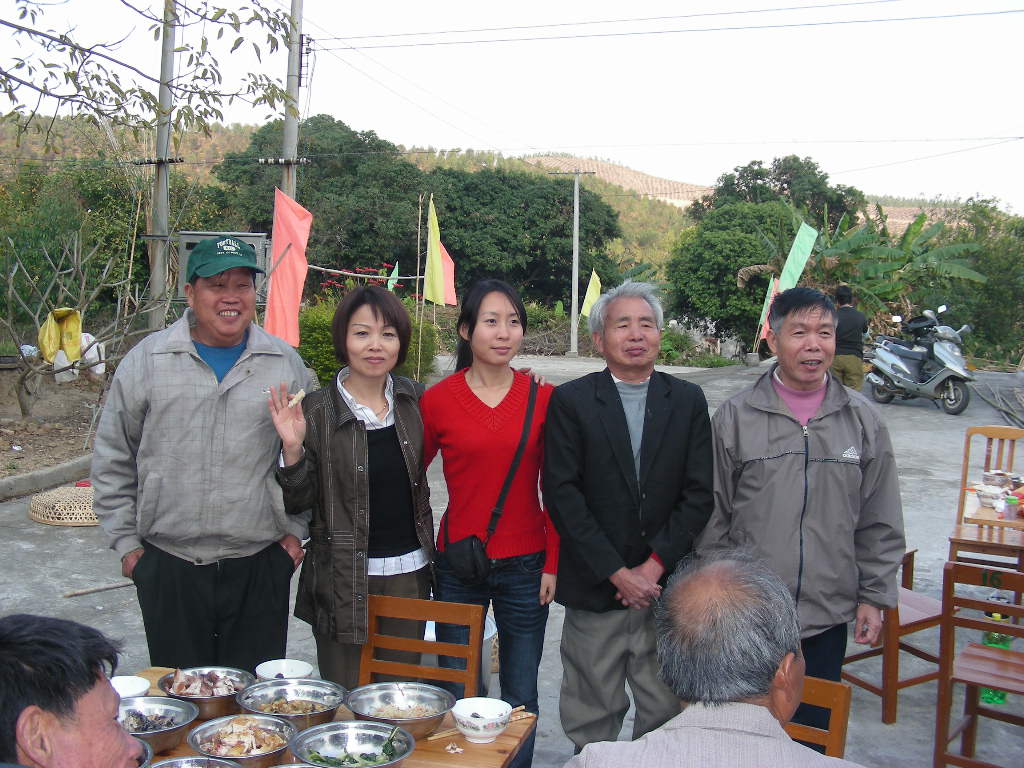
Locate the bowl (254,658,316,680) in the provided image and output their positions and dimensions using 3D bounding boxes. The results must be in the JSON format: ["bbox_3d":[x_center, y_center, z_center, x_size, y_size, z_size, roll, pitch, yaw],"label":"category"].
[{"bbox_3d":[-0.484,0.636,2.395,0.122,0.060,0.122,0,5,0],"label":"bowl"}]

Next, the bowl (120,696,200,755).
[{"bbox_3d":[-0.698,0.659,2.131,0.199,0.068,0.199,2,5,0],"label":"bowl"}]

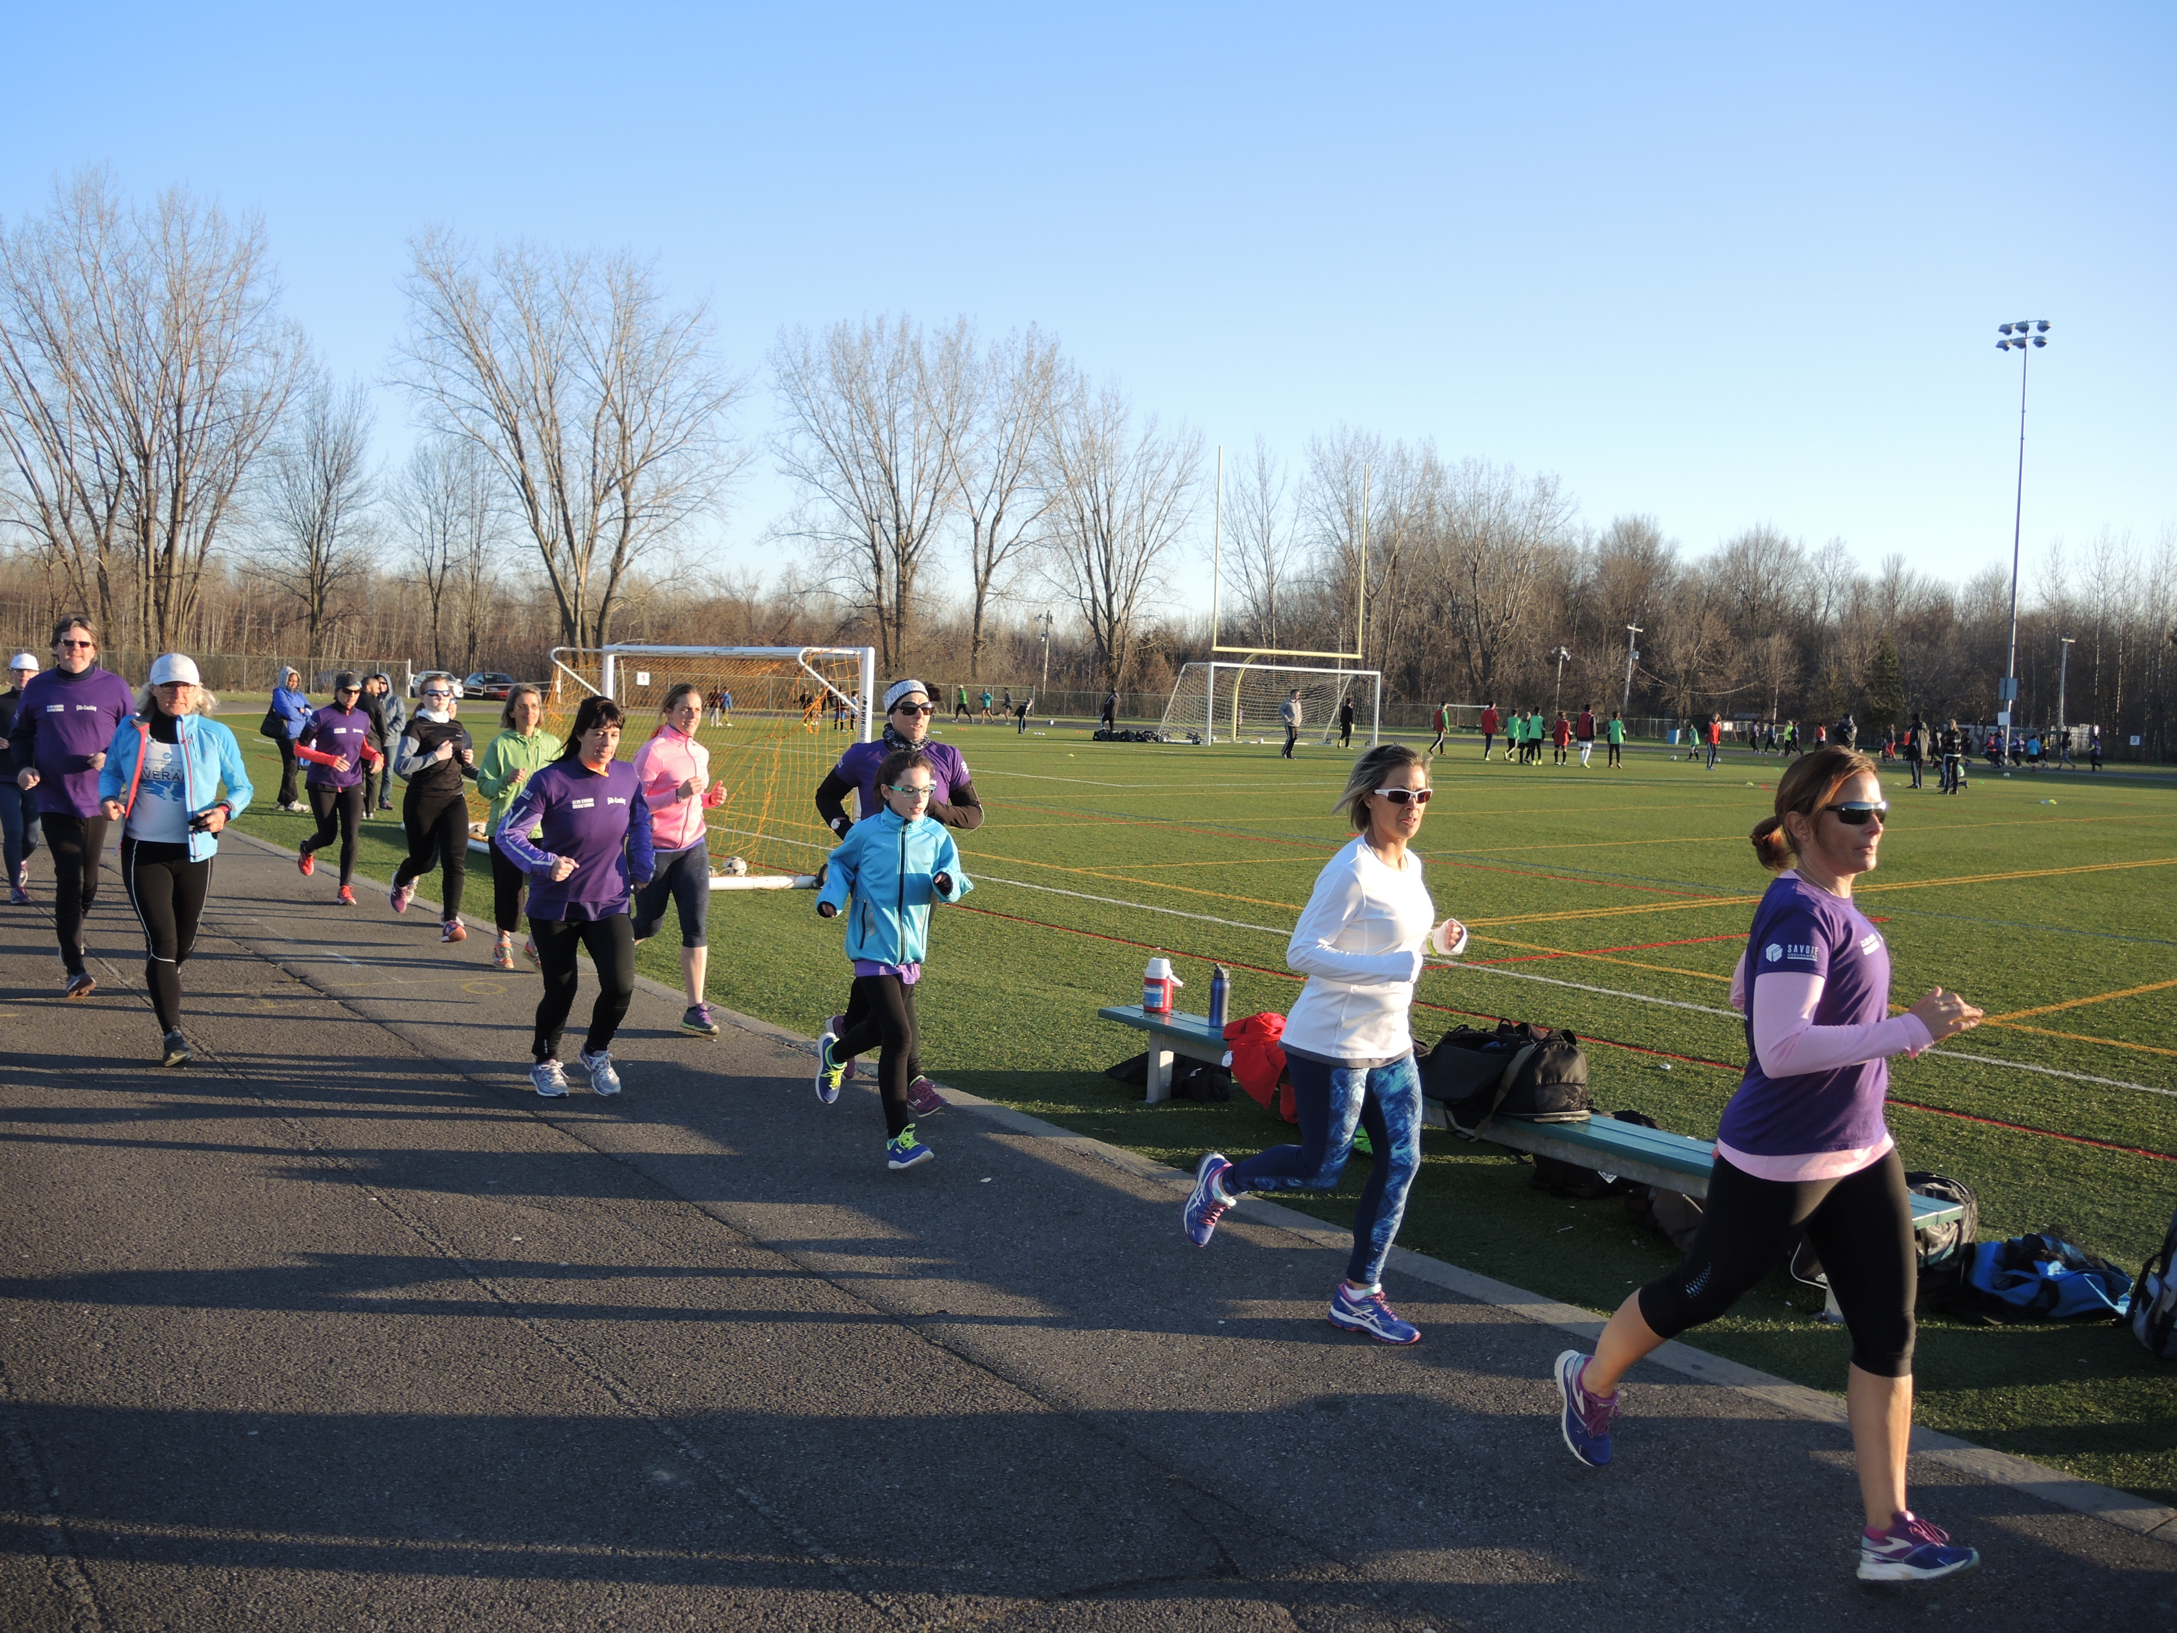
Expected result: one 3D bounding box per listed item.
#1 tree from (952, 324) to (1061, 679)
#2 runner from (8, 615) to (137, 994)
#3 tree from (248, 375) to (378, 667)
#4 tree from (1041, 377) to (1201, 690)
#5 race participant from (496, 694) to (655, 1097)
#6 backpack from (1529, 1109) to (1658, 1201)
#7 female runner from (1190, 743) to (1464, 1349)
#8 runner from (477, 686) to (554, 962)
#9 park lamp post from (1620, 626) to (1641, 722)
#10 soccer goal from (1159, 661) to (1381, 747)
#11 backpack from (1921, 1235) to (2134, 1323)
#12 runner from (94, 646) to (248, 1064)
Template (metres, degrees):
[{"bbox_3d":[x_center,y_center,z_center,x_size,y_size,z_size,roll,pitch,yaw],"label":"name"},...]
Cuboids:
[{"bbox_3d":[-4.729,-17.521,104.169,6.693,22.818,6.693,2,4,0],"label":"tree"},{"bbox_3d":[-5.033,-0.065,8.737,0.620,1.847,0.600,0,5,-29],"label":"runner"},{"bbox_3d":[-40.198,-14.939,91.403,6.575,16.602,6.246,2,4,0],"label":"tree"},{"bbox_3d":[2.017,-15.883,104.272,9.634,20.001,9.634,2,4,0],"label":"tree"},{"bbox_3d":[-2.085,0.320,7.161,0.580,1.609,0.520,-1,5,-34],"label":"race participant"},{"bbox_3d":[1.931,1.251,6.577,0.320,0.280,0.430,-1,5,-39],"label":"backpack"},{"bbox_3d":[0.668,0.601,5.063,0.500,1.650,0.900,-2,6,-44],"label":"female runner"},{"bbox_3d":[-3.223,0.051,10.035,0.520,1.598,0.580,-1,5,-36],"label":"runner"},{"bbox_3d":[31.794,-7.937,102.766,1.200,6.428,0.400,2,4,0],"label":"park lamp post"},{"bbox_3d":[5.931,-3.538,56.494,7.550,2.500,2.300,-1,5,-39],"label":"soccer goal"},{"bbox_3d":[2.912,1.397,5.458,0.560,0.220,0.340,4,5,24],"label":"backpack"},{"bbox_3d":[-3.809,0.175,7.337,0.620,1.683,0.550,0,5,-29],"label":"runner"}]

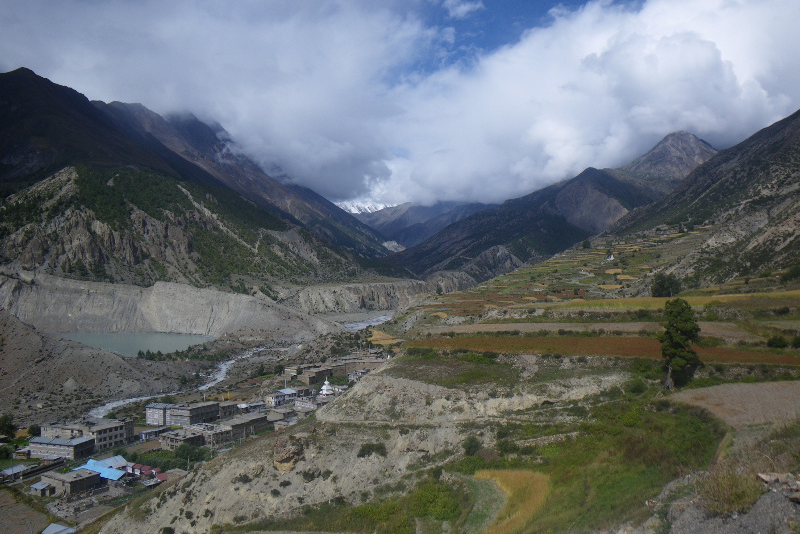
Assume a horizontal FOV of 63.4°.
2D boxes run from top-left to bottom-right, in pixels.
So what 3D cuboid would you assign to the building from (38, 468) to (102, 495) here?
[{"bbox_3d":[-119.900,77.800,235.900,15.600,4.400,11.800,0,0,27],"label":"building"}]

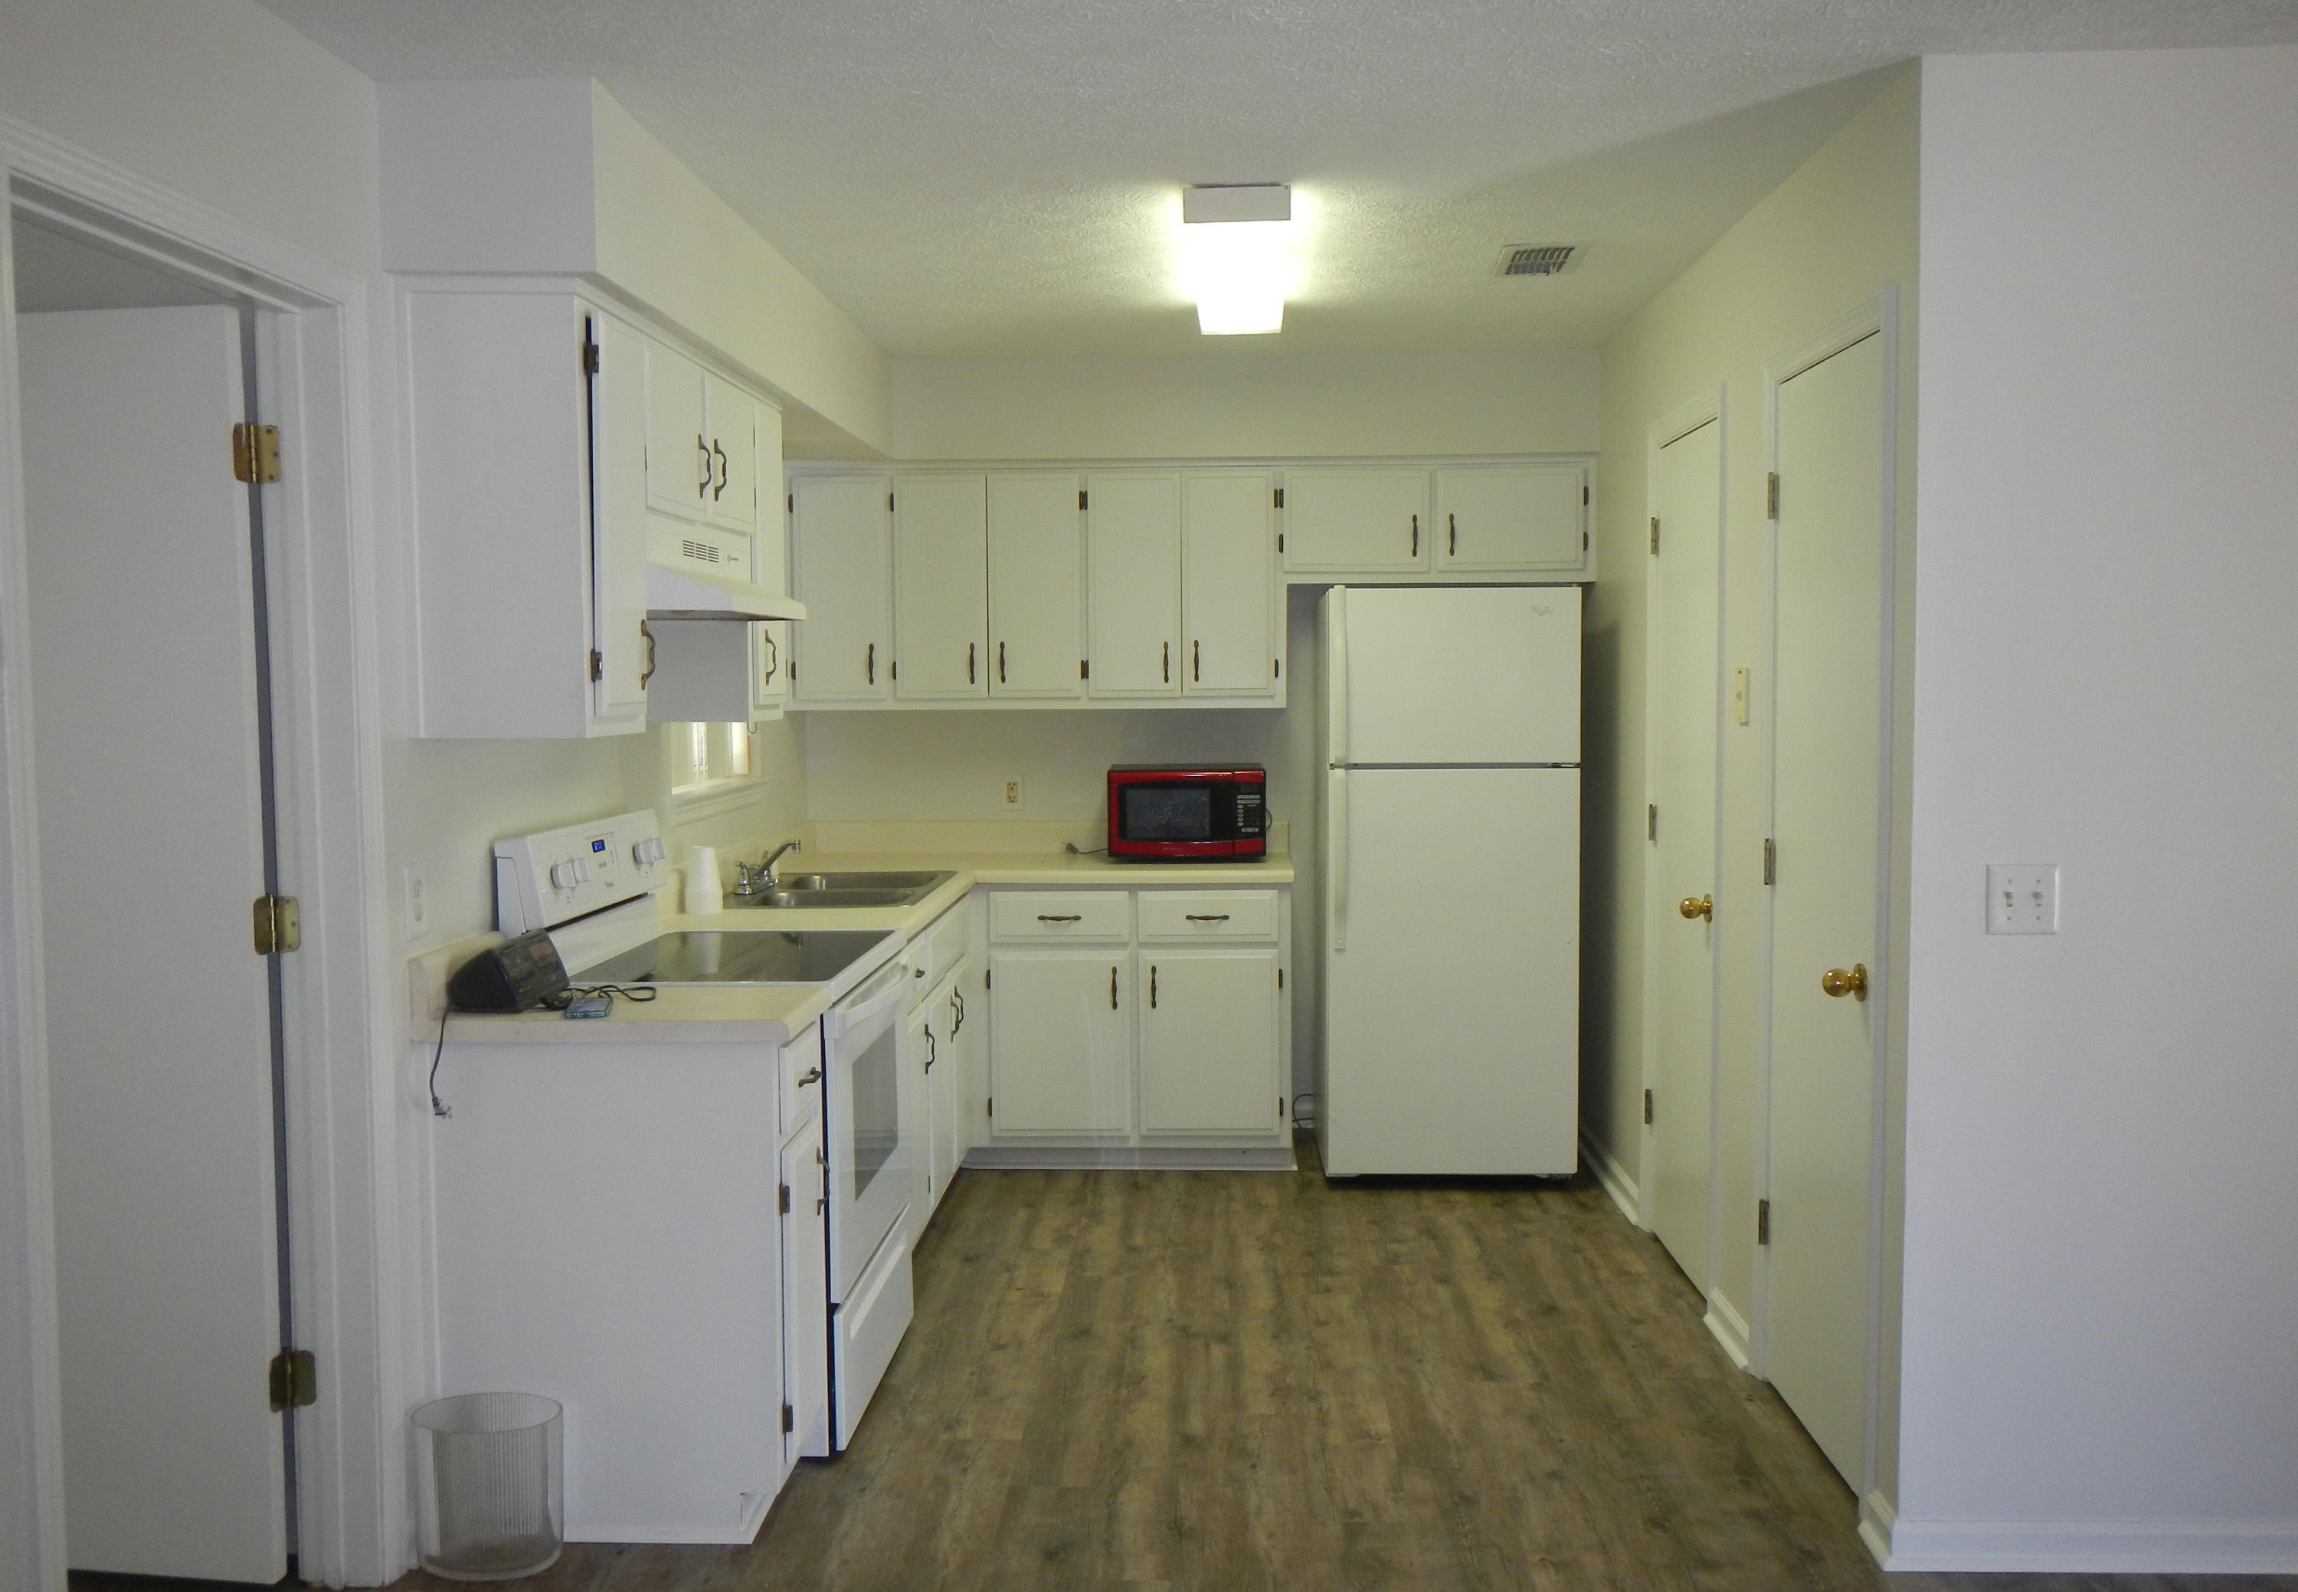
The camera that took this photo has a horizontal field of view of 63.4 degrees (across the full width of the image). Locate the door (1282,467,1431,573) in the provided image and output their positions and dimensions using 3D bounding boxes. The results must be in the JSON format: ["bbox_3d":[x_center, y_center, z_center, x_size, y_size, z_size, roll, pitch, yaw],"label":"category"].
[{"bbox_3d":[0.635,-0.832,5.669,0.443,0.301,0.028,0,4,3],"label":"door"}]

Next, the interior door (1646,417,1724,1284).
[{"bbox_3d":[1.315,0.144,4.496,0.040,2.026,0.600,0,4,3],"label":"interior door"}]

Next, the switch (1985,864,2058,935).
[{"bbox_3d":[1.404,0.167,2.987,0.115,0.114,0.012,0,4,3],"label":"switch"}]

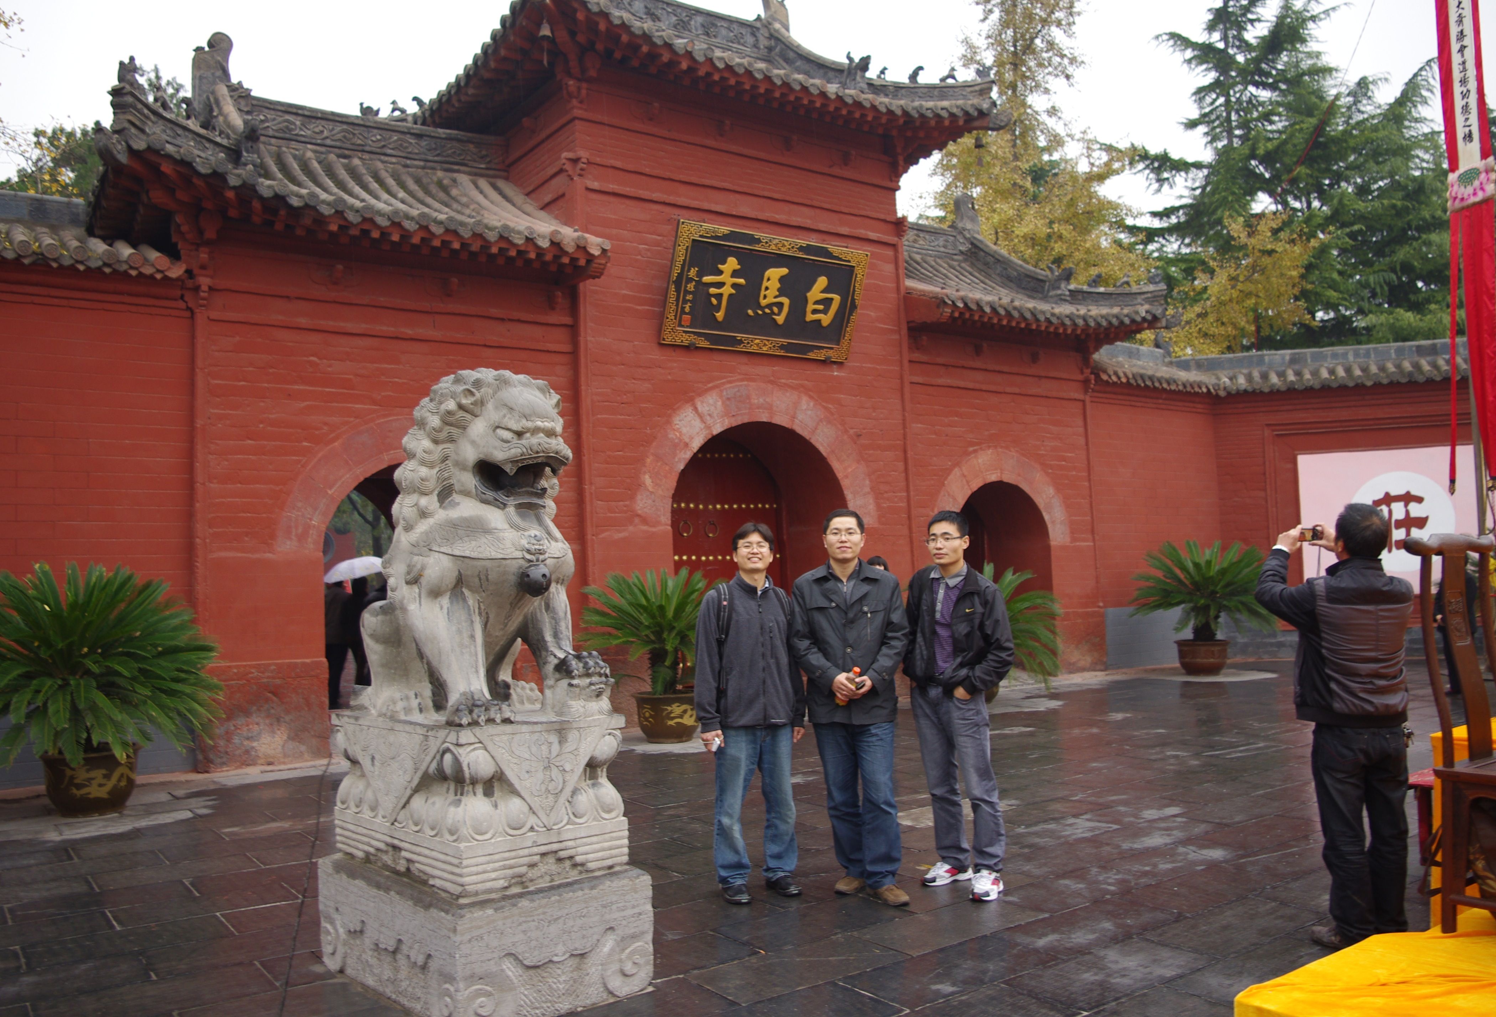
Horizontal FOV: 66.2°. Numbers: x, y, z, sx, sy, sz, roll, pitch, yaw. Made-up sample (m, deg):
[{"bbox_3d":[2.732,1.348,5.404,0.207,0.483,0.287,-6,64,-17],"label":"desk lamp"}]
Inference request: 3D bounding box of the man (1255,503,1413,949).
[{"bbox_3d":[2.309,0.809,4.581,0.570,1.680,0.540,-2,-4,-3],"label":"man"}]

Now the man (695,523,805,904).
[{"bbox_3d":[0.008,0.924,5.352,0.500,1.715,0.380,-2,-4,-3],"label":"man"}]

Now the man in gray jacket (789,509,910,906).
[{"bbox_3d":[0.465,0.884,5.259,0.540,1.750,0.360,-2,-4,3],"label":"man in gray jacket"}]

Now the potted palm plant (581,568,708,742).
[{"bbox_3d":[-0.764,1.369,10.865,1.600,1.620,1.600,-2,-4,0],"label":"potted palm plant"}]

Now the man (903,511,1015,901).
[{"bbox_3d":[0.940,0.879,5.281,0.500,1.730,0.360,-4,-4,29],"label":"man"}]

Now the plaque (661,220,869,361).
[{"bbox_3d":[0.219,-2.342,12.637,2.500,1.270,0.120,1,18,-34],"label":"plaque"}]

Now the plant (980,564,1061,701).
[{"bbox_3d":[2.553,1.384,13.109,1.750,1.620,1.750,1,-5,-34],"label":"plant"}]

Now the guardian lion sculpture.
[{"bbox_3d":[-1.044,0.133,4.392,0.640,1.310,0.960,1,-5,-41],"label":"guardian lion sculpture"}]

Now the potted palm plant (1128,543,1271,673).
[{"bbox_3d":[5.956,1.331,15.343,1.950,1.760,1.950,1,-5,-34],"label":"potted palm plant"}]

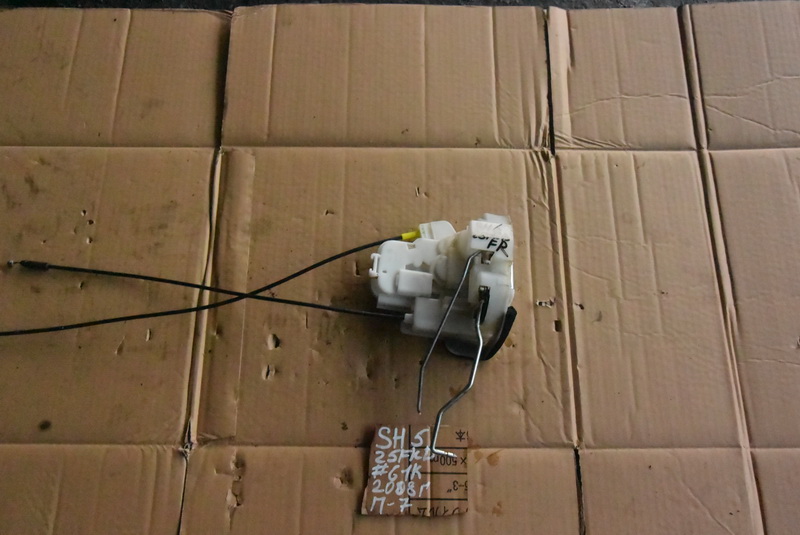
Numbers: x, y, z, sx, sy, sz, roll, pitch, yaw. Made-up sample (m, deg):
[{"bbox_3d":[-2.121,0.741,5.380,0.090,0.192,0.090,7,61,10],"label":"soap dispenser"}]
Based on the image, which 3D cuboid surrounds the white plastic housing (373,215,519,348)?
[{"bbox_3d":[0.045,0.013,0.880,0.154,0.085,0.128,0,69,0],"label":"white plastic housing"}]

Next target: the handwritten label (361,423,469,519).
[{"bbox_3d":[0.017,0.219,0.843,0.113,0.008,0.095,0,69,0],"label":"handwritten label"}]

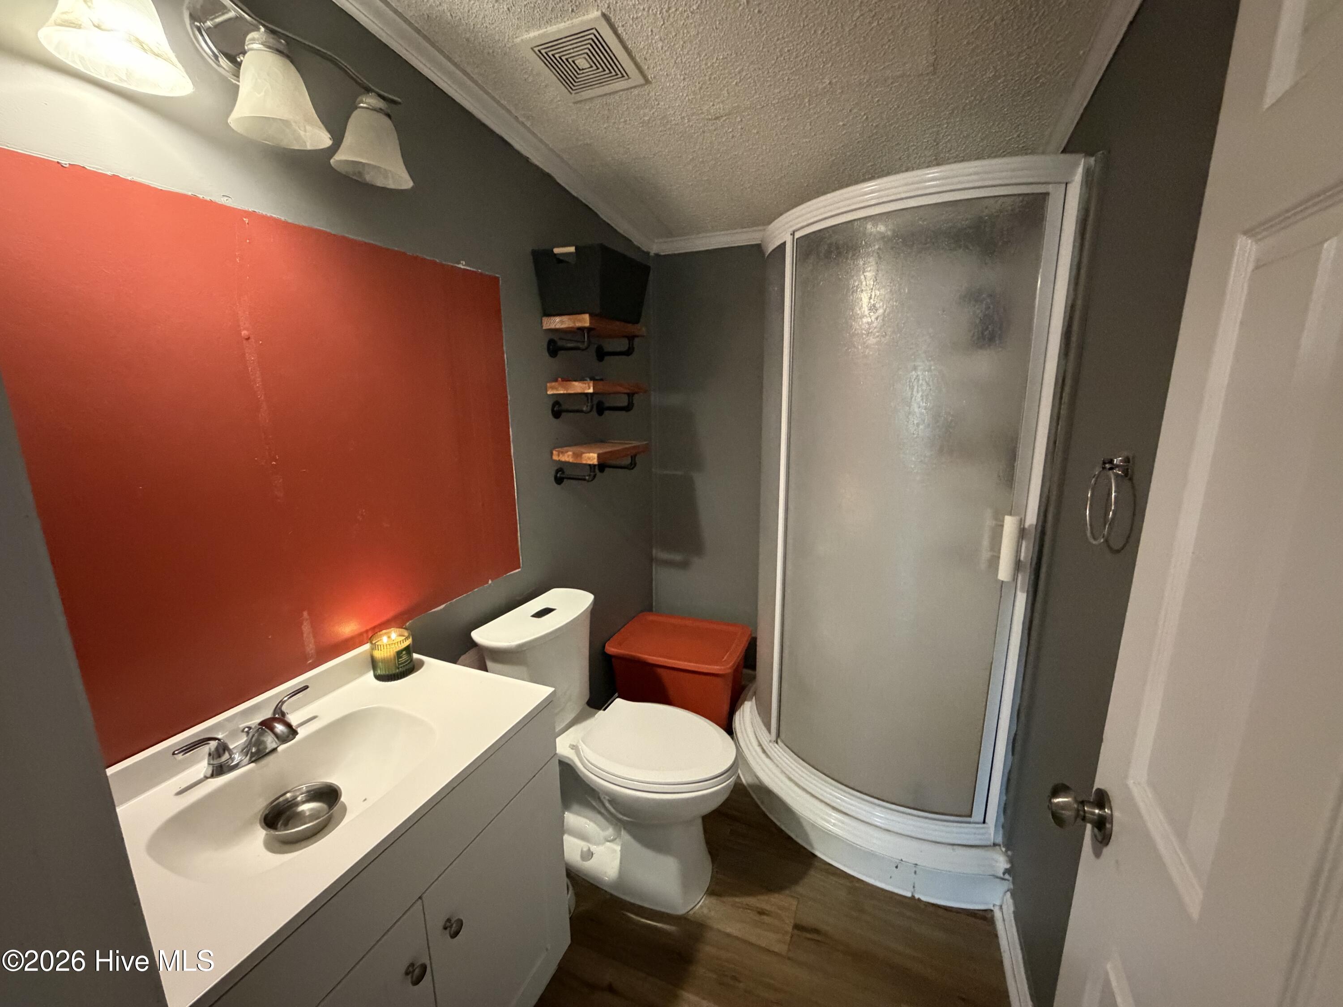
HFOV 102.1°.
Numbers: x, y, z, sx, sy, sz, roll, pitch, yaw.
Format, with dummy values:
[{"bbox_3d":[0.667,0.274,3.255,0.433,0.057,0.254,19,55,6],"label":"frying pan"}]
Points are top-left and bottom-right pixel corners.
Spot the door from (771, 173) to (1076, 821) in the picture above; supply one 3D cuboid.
[{"bbox_3d":[0.648,0.067,1.657,0.750,1.820,0.180,7,14,35],"label":"door"}]

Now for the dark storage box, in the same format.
[{"bbox_3d":[-0.261,-0.760,1.937,0.250,0.212,0.395,5,13,23],"label":"dark storage box"}]

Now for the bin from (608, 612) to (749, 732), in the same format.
[{"bbox_3d":[0.053,0.791,2.450,0.570,0.391,0.475,5,13,23],"label":"bin"}]

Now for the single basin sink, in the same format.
[{"bbox_3d":[-0.596,0.533,0.933,0.315,0.135,0.405,4,12,21],"label":"single basin sink"}]

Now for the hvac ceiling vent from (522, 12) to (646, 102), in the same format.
[{"bbox_3d":[-0.213,-1.101,1.351,0.245,0.022,0.245,5,6,23],"label":"hvac ceiling vent"}]

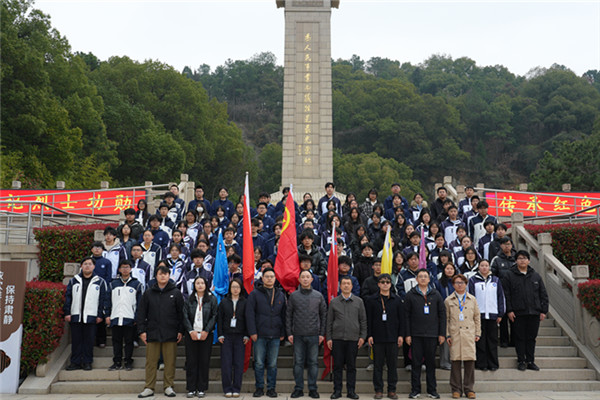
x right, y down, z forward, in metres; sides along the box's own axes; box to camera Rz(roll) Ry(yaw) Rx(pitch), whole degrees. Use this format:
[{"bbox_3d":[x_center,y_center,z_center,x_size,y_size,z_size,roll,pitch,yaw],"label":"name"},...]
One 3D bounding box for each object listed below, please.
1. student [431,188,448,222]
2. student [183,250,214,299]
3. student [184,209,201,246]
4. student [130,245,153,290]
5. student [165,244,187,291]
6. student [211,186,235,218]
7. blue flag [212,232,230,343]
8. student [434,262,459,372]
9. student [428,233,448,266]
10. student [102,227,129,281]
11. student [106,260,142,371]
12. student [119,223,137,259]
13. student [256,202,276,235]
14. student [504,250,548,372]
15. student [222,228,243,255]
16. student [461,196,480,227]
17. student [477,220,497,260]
[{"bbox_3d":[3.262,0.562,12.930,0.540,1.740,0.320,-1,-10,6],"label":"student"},{"bbox_3d":[-1.618,1.677,8.954,0.510,1.770,0.330,0,-8,-3],"label":"student"},{"bbox_3d":[-2.150,1.027,11.216,0.450,1.650,0.290,1,-8,-4],"label":"student"},{"bbox_3d":[-2.704,1.597,9.369,0.480,1.720,0.300,1,-8,-6],"label":"student"},{"bbox_3d":[-2.108,1.569,9.476,0.440,1.657,0.280,0,-8,-3],"label":"student"},{"bbox_3d":[-1.770,0.551,12.838,0.520,1.690,0.310,0,-8,-4],"label":"student"},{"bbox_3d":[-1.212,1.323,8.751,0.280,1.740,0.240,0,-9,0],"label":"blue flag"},{"bbox_3d":[2.348,1.802,8.815,0.460,1.650,0.300,-1,-8,5],"label":"student"},{"bbox_3d":[2.553,1.417,10.324,0.480,1.640,0.290,-1,-10,6],"label":"student"},{"bbox_3d":[-3.422,1.361,10.274,0.530,1.750,0.320,1,-8,-9],"label":"student"},{"bbox_3d":[-2.729,1.774,8.812,0.540,1.681,0.310,1,-9,-8],"label":"student"},{"bbox_3d":[-3.296,1.279,10.688,0.470,1.640,0.290,1,-8,-8],"label":"student"},{"bbox_3d":[-0.738,0.928,11.331,0.510,1.760,0.300,0,-8,-1],"label":"student"},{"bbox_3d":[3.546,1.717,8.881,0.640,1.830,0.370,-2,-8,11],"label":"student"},{"bbox_3d":[-1.241,1.361,9.998,0.480,1.746,0.290,0,-8,-2],"label":"student"},{"bbox_3d":[3.741,0.776,11.945,0.520,1.740,0.310,-1,-8,9],"label":"student"},{"bbox_3d":[3.501,1.251,10.346,0.490,1.750,0.300,-1,-8,6],"label":"student"}]

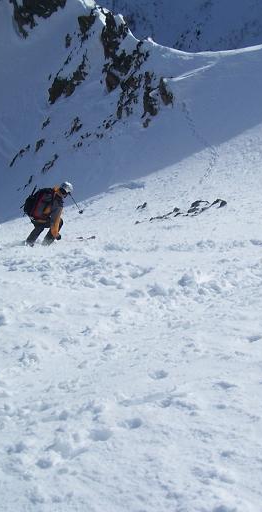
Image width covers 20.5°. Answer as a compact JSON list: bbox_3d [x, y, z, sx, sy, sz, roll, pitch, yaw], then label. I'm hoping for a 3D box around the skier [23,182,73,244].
[{"bbox_3d":[-1.649,-0.850,14.500,0.900,1.300,0.700,-8,25,-18],"label":"skier"}]

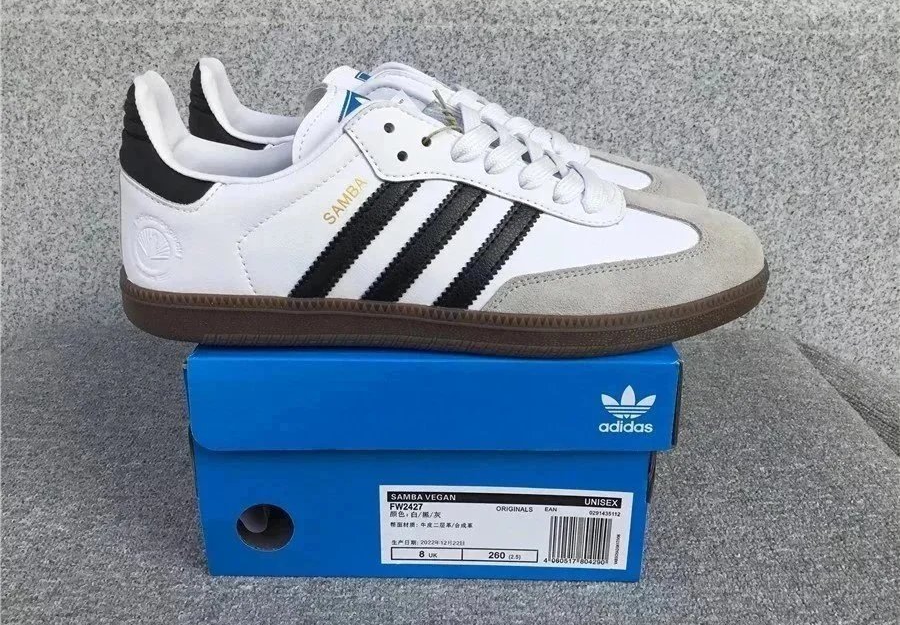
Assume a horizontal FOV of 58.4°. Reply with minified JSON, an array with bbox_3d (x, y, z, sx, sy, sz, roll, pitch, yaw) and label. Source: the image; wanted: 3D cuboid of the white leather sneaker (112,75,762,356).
[{"bbox_3d":[-0.002,-0.049,0.348,0.290,0.109,0.102,-1,21,-1],"label":"white leather sneaker"}]

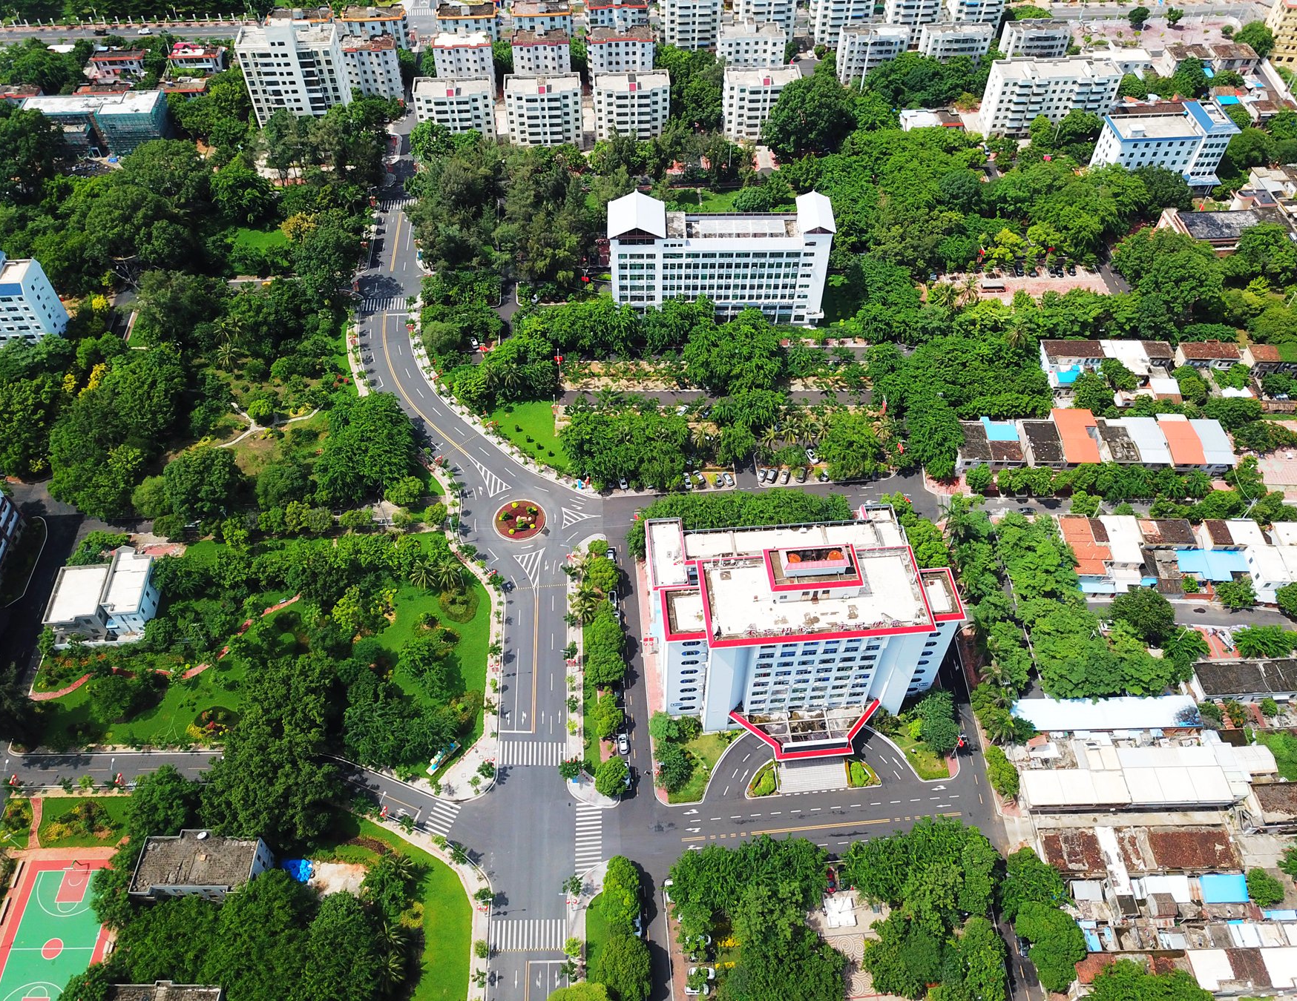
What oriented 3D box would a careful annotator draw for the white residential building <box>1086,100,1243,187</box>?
[{"bbox_3d":[167.820,-115.310,329.440,37.500,20.500,19.300,-4,51,-3],"label":"white residential building"}]

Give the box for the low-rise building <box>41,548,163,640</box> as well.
[{"bbox_3d":[-120.780,20.370,224.070,20.080,8.200,19.410,-4,51,-3],"label":"low-rise building"}]

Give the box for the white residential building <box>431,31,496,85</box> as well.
[{"bbox_3d":[-66.130,-157.370,362.630,21.200,21.500,12.560,-3,50,-2],"label":"white residential building"}]

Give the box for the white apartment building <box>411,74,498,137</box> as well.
[{"bbox_3d":[-64.610,-129.480,338.400,25.670,23.300,13.940,-2,50,-2],"label":"white apartment building"}]

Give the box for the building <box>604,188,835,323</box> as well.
[{"bbox_3d":[19.760,-67.810,281.000,61.200,33.500,17.540,-1,50,-1],"label":"building"}]

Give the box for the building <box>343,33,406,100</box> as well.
[{"bbox_3d":[-99.100,-155.390,360.900,20.950,21.500,12.120,-2,50,-2],"label":"building"}]

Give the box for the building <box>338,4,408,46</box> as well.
[{"bbox_3d":[-103.360,-178.810,382.990,23.500,17.300,12.800,-2,50,-2],"label":"building"}]

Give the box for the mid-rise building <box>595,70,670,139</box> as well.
[{"bbox_3d":[-5.560,-132.530,341.090,25.170,23.300,14.520,-2,50,-2],"label":"mid-rise building"}]

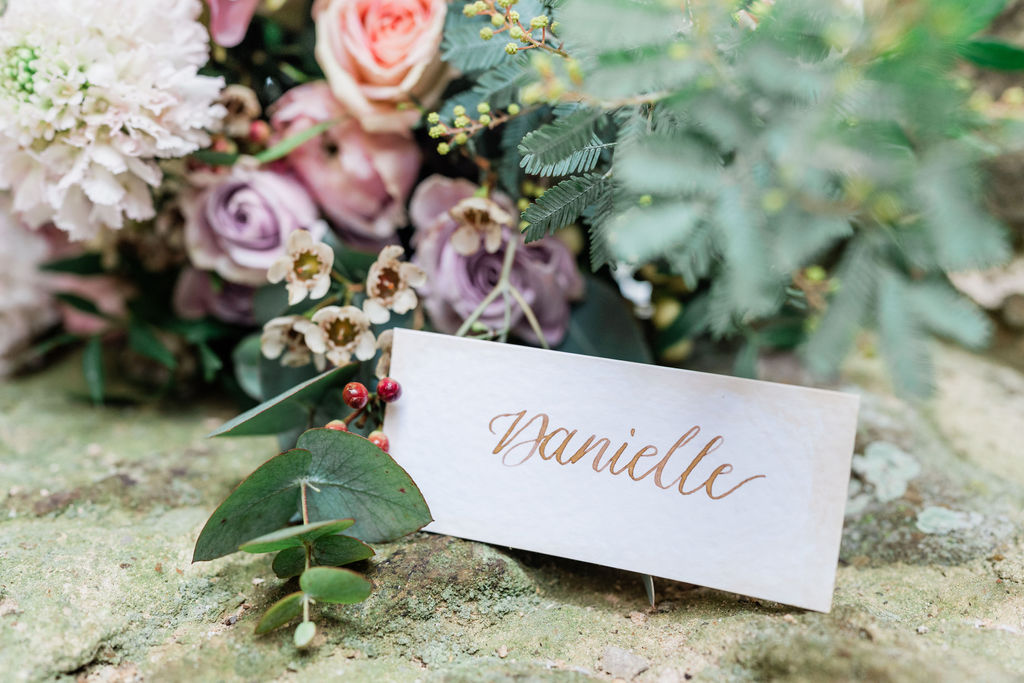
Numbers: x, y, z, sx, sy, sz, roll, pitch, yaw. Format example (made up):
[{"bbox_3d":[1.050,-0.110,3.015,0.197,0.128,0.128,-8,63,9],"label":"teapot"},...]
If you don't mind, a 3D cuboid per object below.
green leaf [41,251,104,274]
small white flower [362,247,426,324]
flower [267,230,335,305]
[{"bbox_3d":[-0.150,-0.027,0.344,0.023,0.006,0.009,-3,37,-13],"label":"green leaf"},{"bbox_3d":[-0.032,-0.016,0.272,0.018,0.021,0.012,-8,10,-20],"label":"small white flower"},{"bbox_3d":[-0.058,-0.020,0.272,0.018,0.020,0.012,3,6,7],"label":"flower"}]

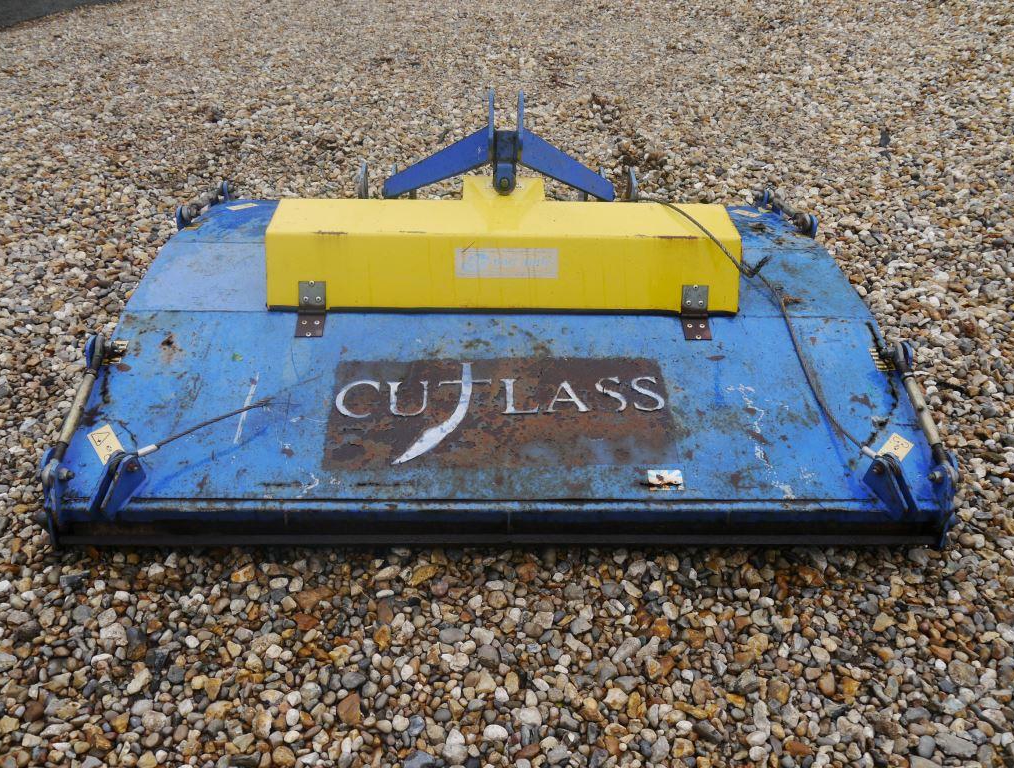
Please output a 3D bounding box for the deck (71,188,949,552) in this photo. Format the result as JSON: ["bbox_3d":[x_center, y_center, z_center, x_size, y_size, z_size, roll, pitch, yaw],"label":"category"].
[{"bbox_3d":[-0.016,-0.204,2.335,1.960,0.260,1.570,0,37,-2],"label":"deck"}]

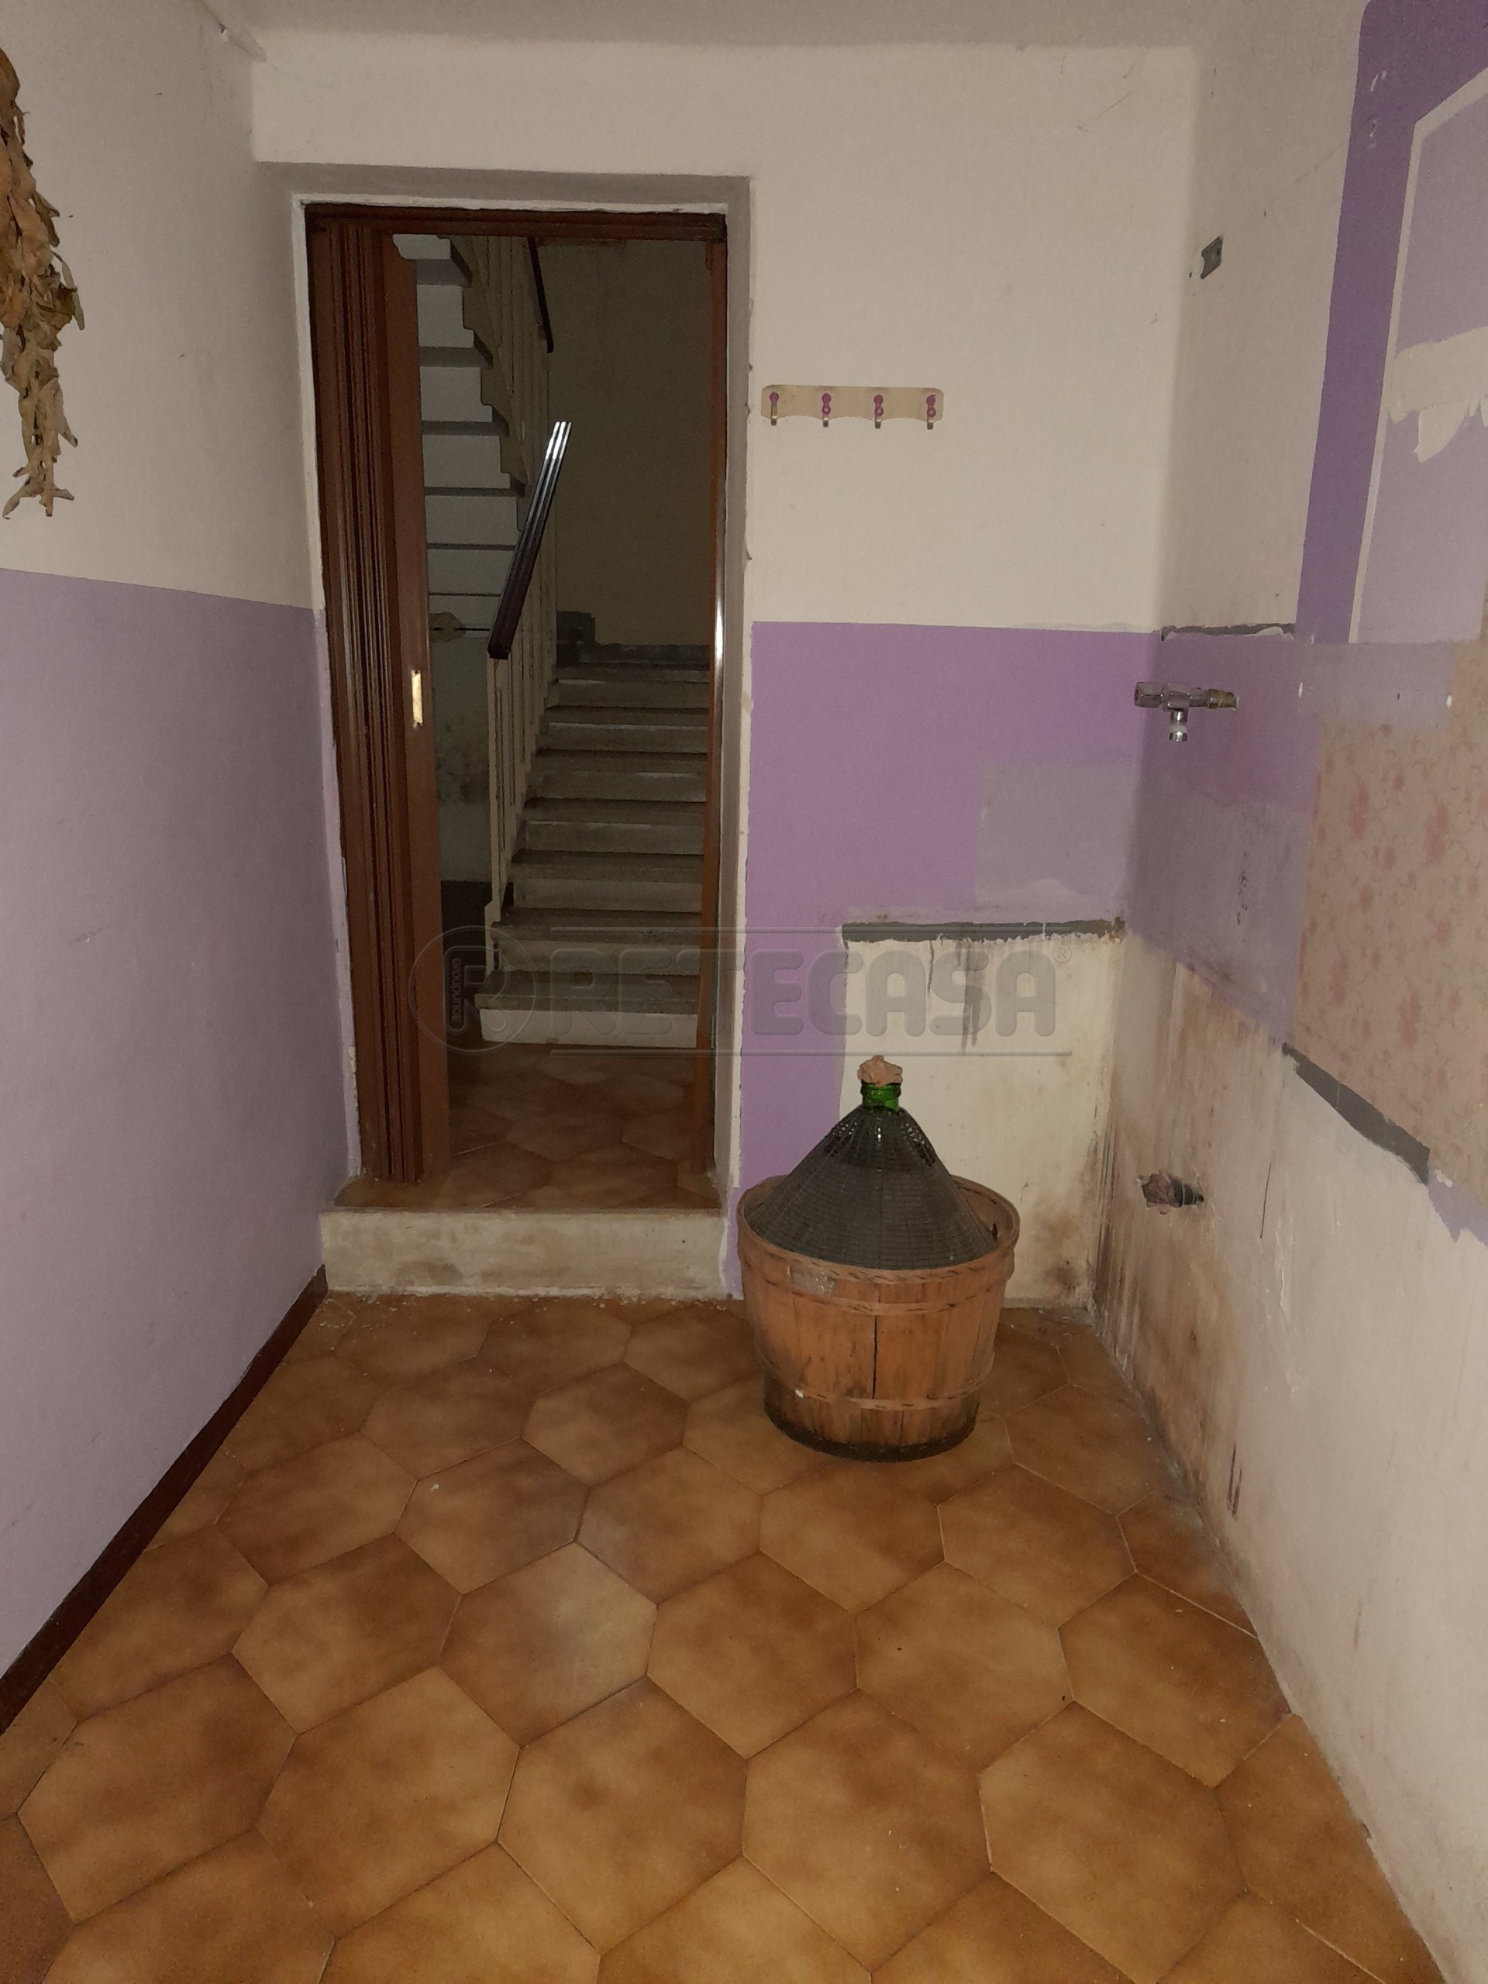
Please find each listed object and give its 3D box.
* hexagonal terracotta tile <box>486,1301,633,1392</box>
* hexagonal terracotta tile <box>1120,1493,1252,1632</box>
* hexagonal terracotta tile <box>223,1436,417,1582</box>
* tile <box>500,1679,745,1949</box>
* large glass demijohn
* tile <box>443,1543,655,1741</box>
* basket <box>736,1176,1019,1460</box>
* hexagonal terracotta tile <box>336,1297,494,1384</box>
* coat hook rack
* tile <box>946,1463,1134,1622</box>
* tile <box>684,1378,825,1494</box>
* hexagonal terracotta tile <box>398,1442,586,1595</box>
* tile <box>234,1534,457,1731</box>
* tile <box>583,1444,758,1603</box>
[{"bbox_3d":[-0.414,0.782,3.168,0.317,0.012,0.461,2,14,2],"label":"hexagonal terracotta tile"},{"bbox_3d":[0.757,0.973,2.508,0.173,0.012,0.470,2,14,2],"label":"hexagonal terracotta tile"},{"bbox_3d":[-0.737,0.892,2.487,0.308,0.015,0.458,2,14,2],"label":"hexagonal terracotta tile"},{"bbox_3d":[-0.151,1.056,1.860,0.308,0.015,0.458,2,14,2],"label":"tile"},{"bbox_3d":[0.248,0.452,2.694,0.476,0.676,0.476,1,14,0],"label":"large glass demijohn"},{"bbox_3d":[-0.291,0.978,2.166,0.308,0.015,0.458,2,14,2],"label":"tile"},{"bbox_3d":[0.250,0.608,2.731,0.520,0.386,0.520,1,14,0],"label":"basket"},{"bbox_3d":[-0.688,0.729,2.990,0.299,0.012,0.421,2,14,2],"label":"hexagonal terracotta tile"},{"bbox_3d":[0.213,-1.142,2.799,0.358,0.082,0.045,1,14,1],"label":"coat hook rack"},{"bbox_3d":[0.511,0.964,2.518,0.317,0.012,0.470,2,14,2],"label":"tile"},{"bbox_3d":[0.046,0.821,2.679,0.299,0.012,0.444,2,14,2],"label":"tile"},{"bbox_3d":[-0.444,0.931,2.558,0.317,0.012,0.470,2,14,2],"label":"hexagonal terracotta tile"},{"bbox_3d":[-0.619,1.001,2.257,0.317,0.012,0.470,2,14,2],"label":"tile"},{"bbox_3d":[-0.118,0.886,2.394,0.299,0.012,0.444,2,14,2],"label":"tile"}]

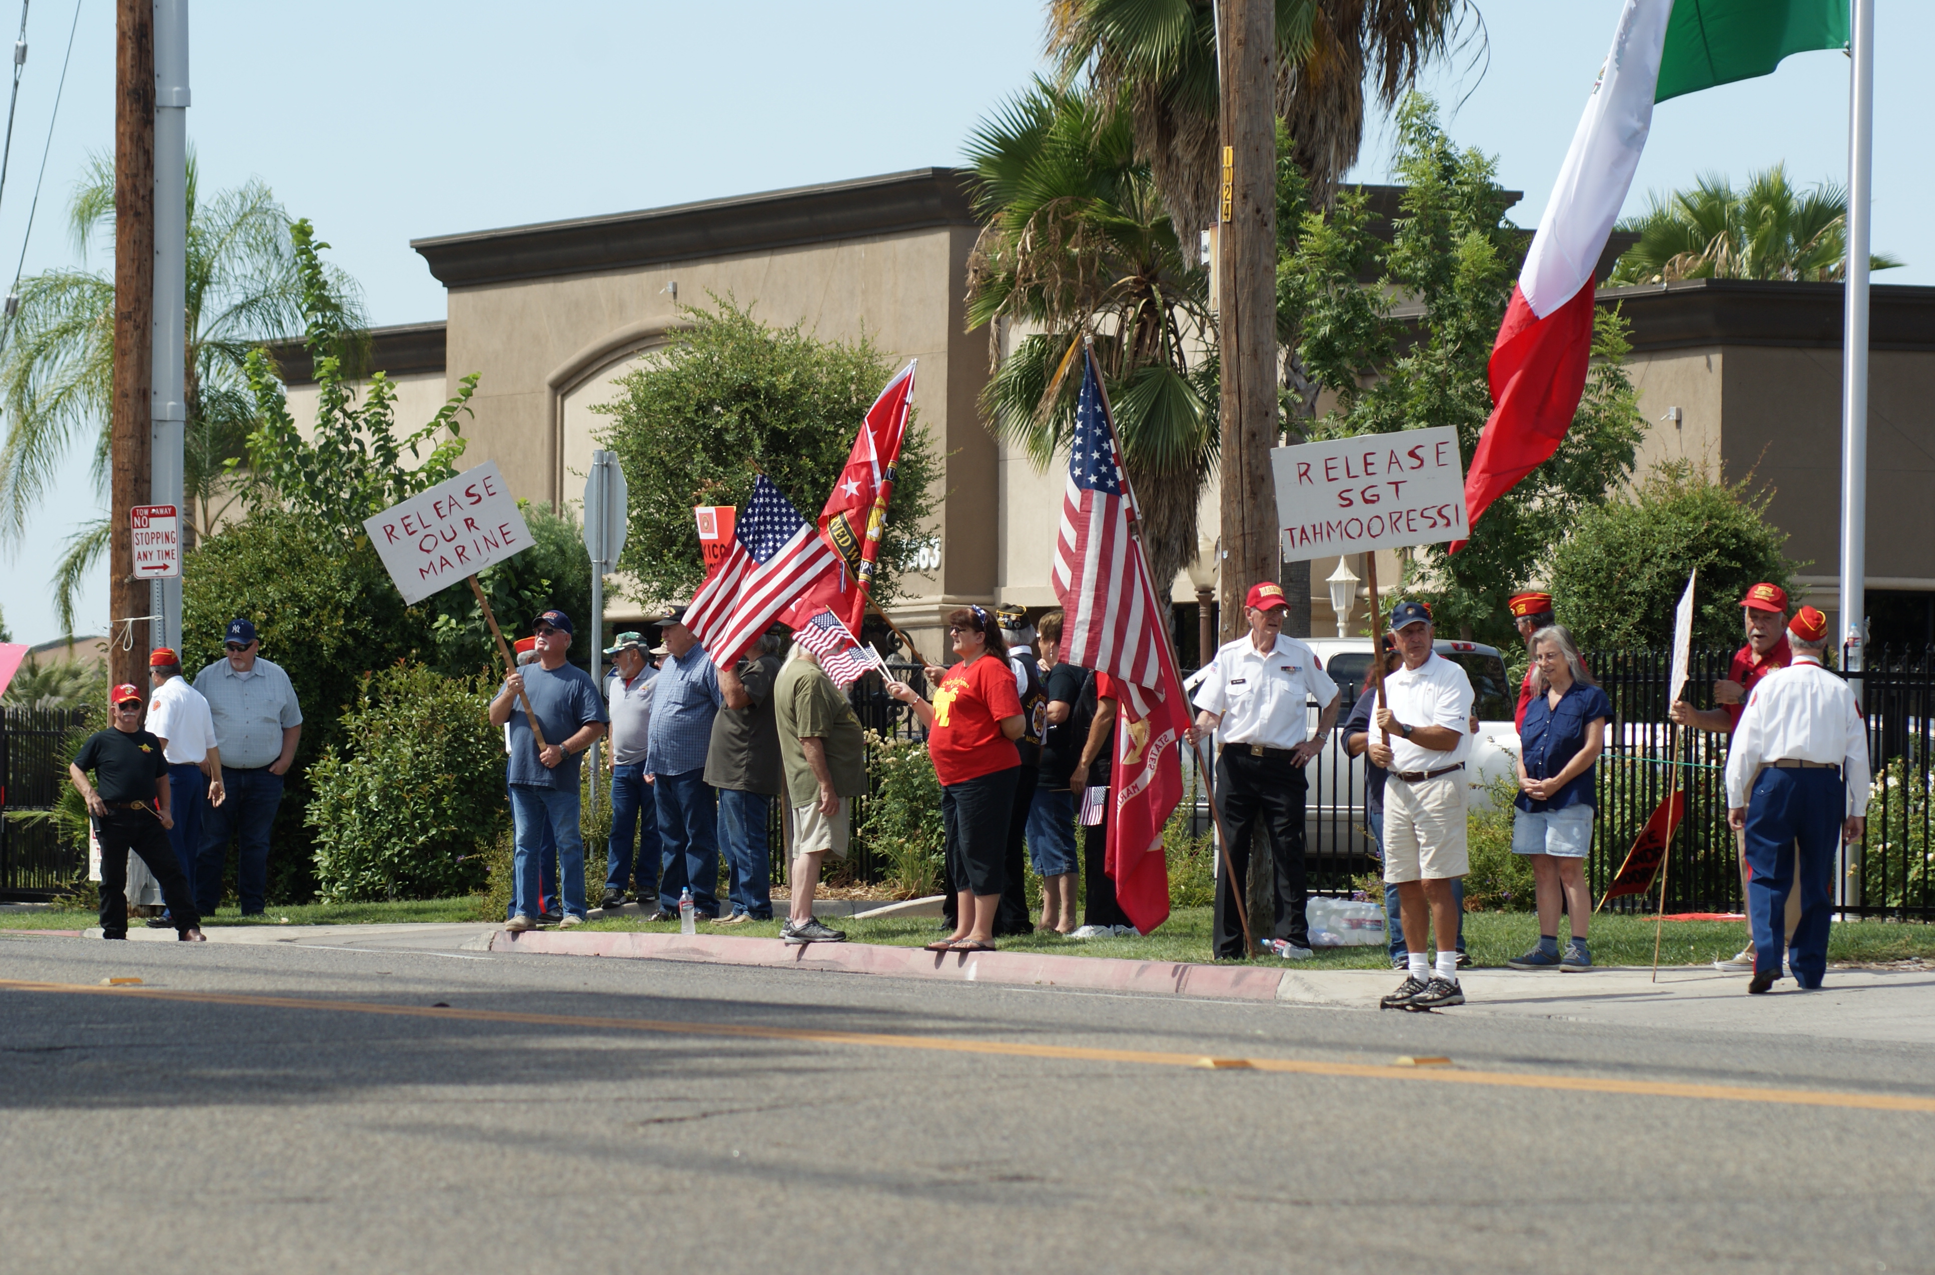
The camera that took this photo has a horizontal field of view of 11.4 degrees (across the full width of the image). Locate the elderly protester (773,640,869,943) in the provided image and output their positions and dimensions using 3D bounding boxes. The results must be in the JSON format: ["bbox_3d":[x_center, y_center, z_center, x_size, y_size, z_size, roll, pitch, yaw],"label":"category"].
[{"bbox_3d":[-0.733,0.714,48.700,0.450,1.680,0.540,0,-1,20],"label":"elderly protester"}]

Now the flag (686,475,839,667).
[{"bbox_3d":[-1.170,-0.339,50.500,0.820,0.630,0.200,-43,0,0],"label":"flag"}]

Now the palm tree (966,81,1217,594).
[{"bbox_3d":[1.475,-1.468,84.000,2.900,6.700,2.900,0,0,0],"label":"palm tree"}]

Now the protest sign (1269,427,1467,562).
[{"bbox_3d":[1.810,-0.646,43.600,0.830,0.515,0.015,-8,0,10],"label":"protest sign"}]

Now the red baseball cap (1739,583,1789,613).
[{"bbox_3d":[3.787,-0.190,46.000,0.190,0.145,0.280,0,-1,23],"label":"red baseball cap"}]

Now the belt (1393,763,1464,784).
[{"bbox_3d":[2.018,0.598,42.600,0.360,0.090,0.290,0,-1,37],"label":"belt"}]

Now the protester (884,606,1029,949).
[{"bbox_3d":[-0.026,0.681,46.700,0.620,1.660,0.540,0,-1,-30],"label":"protester"}]

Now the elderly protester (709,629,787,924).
[{"bbox_3d":[-1.294,0.808,56.600,0.450,1.730,0.500,1,-1,-25],"label":"elderly protester"}]

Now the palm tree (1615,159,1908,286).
[{"bbox_3d":[9.496,-1.774,116.000,3.400,7.900,3.400,0,0,0],"label":"palm tree"}]

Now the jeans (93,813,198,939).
[{"bbox_3d":[-4.996,1.445,59.000,0.600,0.800,0.340,0,-1,-6],"label":"jeans"}]

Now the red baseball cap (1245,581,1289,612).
[{"bbox_3d":[1.400,-0.191,45.300,0.180,0.140,0.260,1,-1,-37],"label":"red baseball cap"}]

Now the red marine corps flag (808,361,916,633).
[{"bbox_3d":[-0.564,-0.706,49.200,0.620,1.420,0.350,0,-1,-6],"label":"red marine corps flag"}]

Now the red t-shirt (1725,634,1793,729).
[{"bbox_3d":[3.783,0.299,45.600,0.520,0.660,0.330,0,-1,20],"label":"red t-shirt"}]

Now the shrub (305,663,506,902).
[{"bbox_3d":[-3.660,0.948,63.300,1.400,1.580,1.300,0,0,0],"label":"shrub"}]

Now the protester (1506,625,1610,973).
[{"bbox_3d":[2.796,0.761,46.000,0.480,1.640,0.370,0,-1,35],"label":"protester"}]

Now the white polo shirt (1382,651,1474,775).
[{"bbox_3d":[2.005,0.332,42.600,0.460,0.560,0.320,0,-1,38],"label":"white polo shirt"}]

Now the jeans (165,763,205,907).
[{"bbox_3d":[-4.905,1.274,60.500,0.380,0.980,0.360,1,-1,-37],"label":"jeans"}]

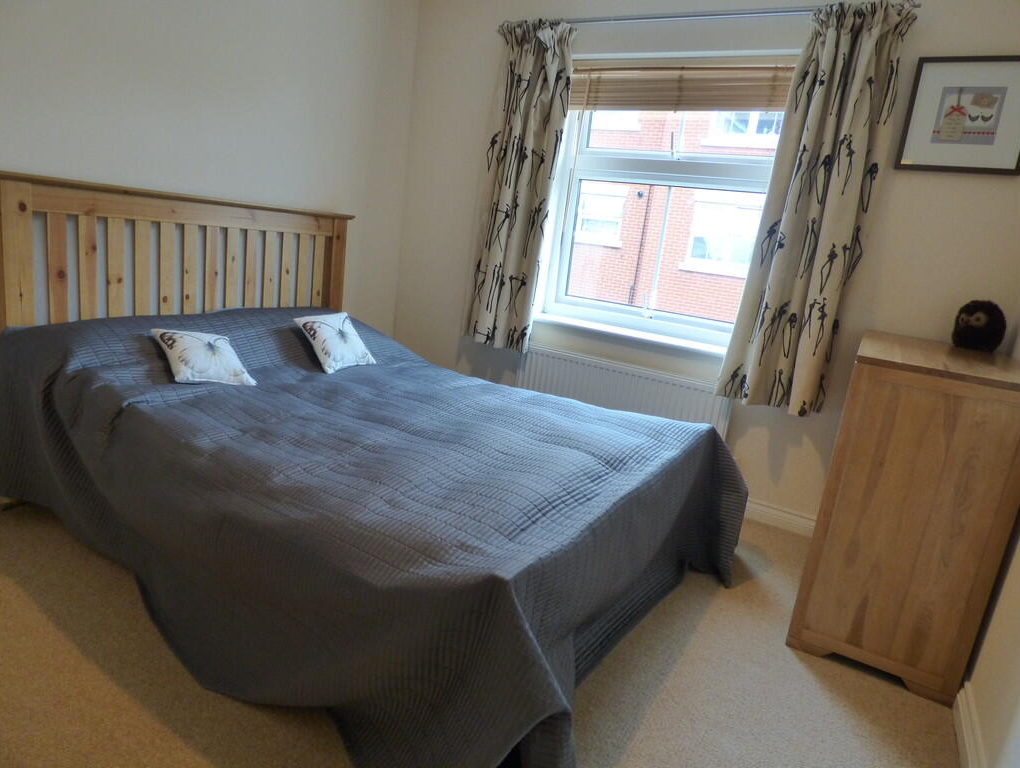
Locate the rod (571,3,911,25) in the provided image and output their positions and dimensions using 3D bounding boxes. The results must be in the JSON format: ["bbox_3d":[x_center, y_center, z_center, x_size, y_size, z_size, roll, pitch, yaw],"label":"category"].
[{"bbox_3d":[0.703,-1.569,2.530,1.816,0.028,0.035,16,16,28],"label":"rod"}]

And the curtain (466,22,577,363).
[{"bbox_3d":[0.035,-0.971,3.025,0.440,1.600,0.120,14,15,29],"label":"curtain"}]

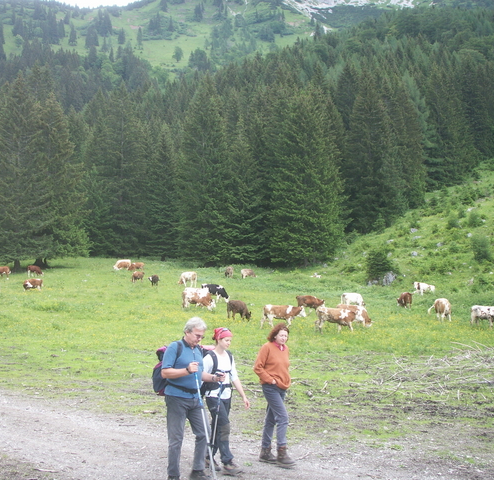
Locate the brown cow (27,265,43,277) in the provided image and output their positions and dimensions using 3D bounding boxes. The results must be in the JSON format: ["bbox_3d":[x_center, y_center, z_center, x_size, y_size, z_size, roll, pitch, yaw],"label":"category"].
[{"bbox_3d":[-23.772,3.489,77.000,2.100,1.350,0.700,0,1,-29],"label":"brown cow"}]

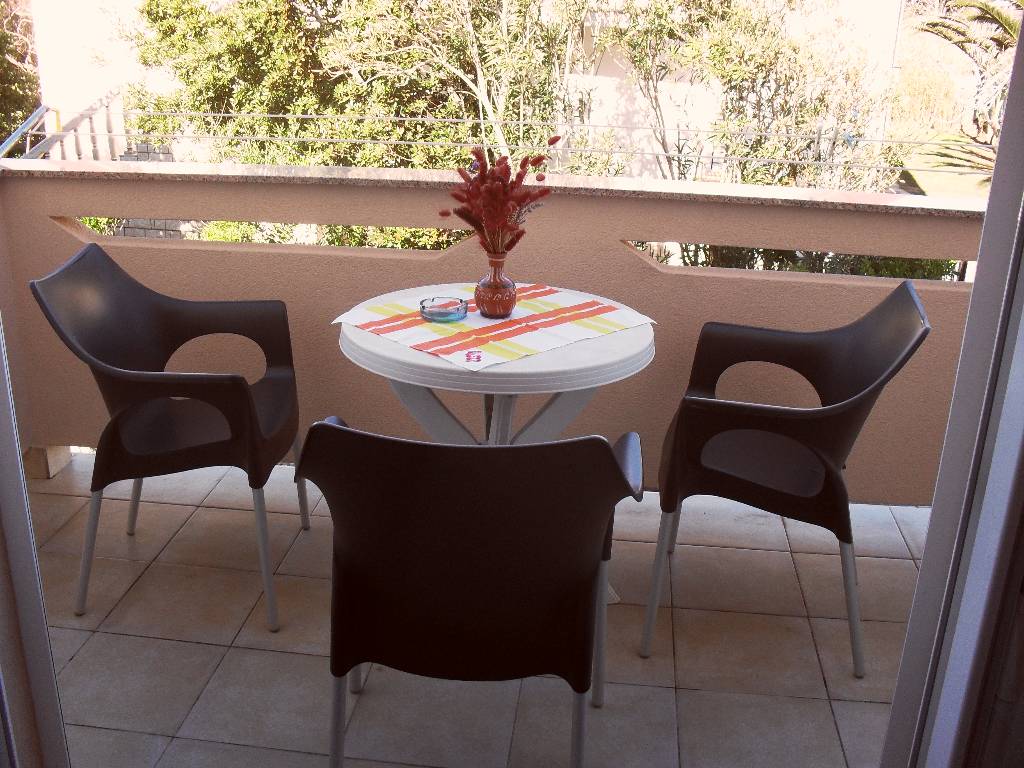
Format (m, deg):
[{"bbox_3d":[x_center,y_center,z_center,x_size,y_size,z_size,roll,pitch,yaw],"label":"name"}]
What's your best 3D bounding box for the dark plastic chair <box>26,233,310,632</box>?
[{"bbox_3d":[-0.789,0.101,2.500,0.515,0.815,0.590,1,20,-3],"label":"dark plastic chair"}]

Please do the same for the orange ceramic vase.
[{"bbox_3d":[-0.027,-0.224,2.331,0.095,0.141,0.095,4,20,5],"label":"orange ceramic vase"}]

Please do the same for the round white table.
[{"bbox_3d":[-0.036,0.197,2.438,0.700,0.720,0.700,2,20,-1],"label":"round white table"}]

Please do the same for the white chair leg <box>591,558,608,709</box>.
[{"bbox_3d":[0.183,0.514,2.108,0.026,0.366,0.026,2,24,3],"label":"white chair leg"}]

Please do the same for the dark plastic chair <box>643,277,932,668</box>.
[{"bbox_3d":[0.615,0.183,2.394,0.515,0.815,0.590,7,21,13],"label":"dark plastic chair"}]

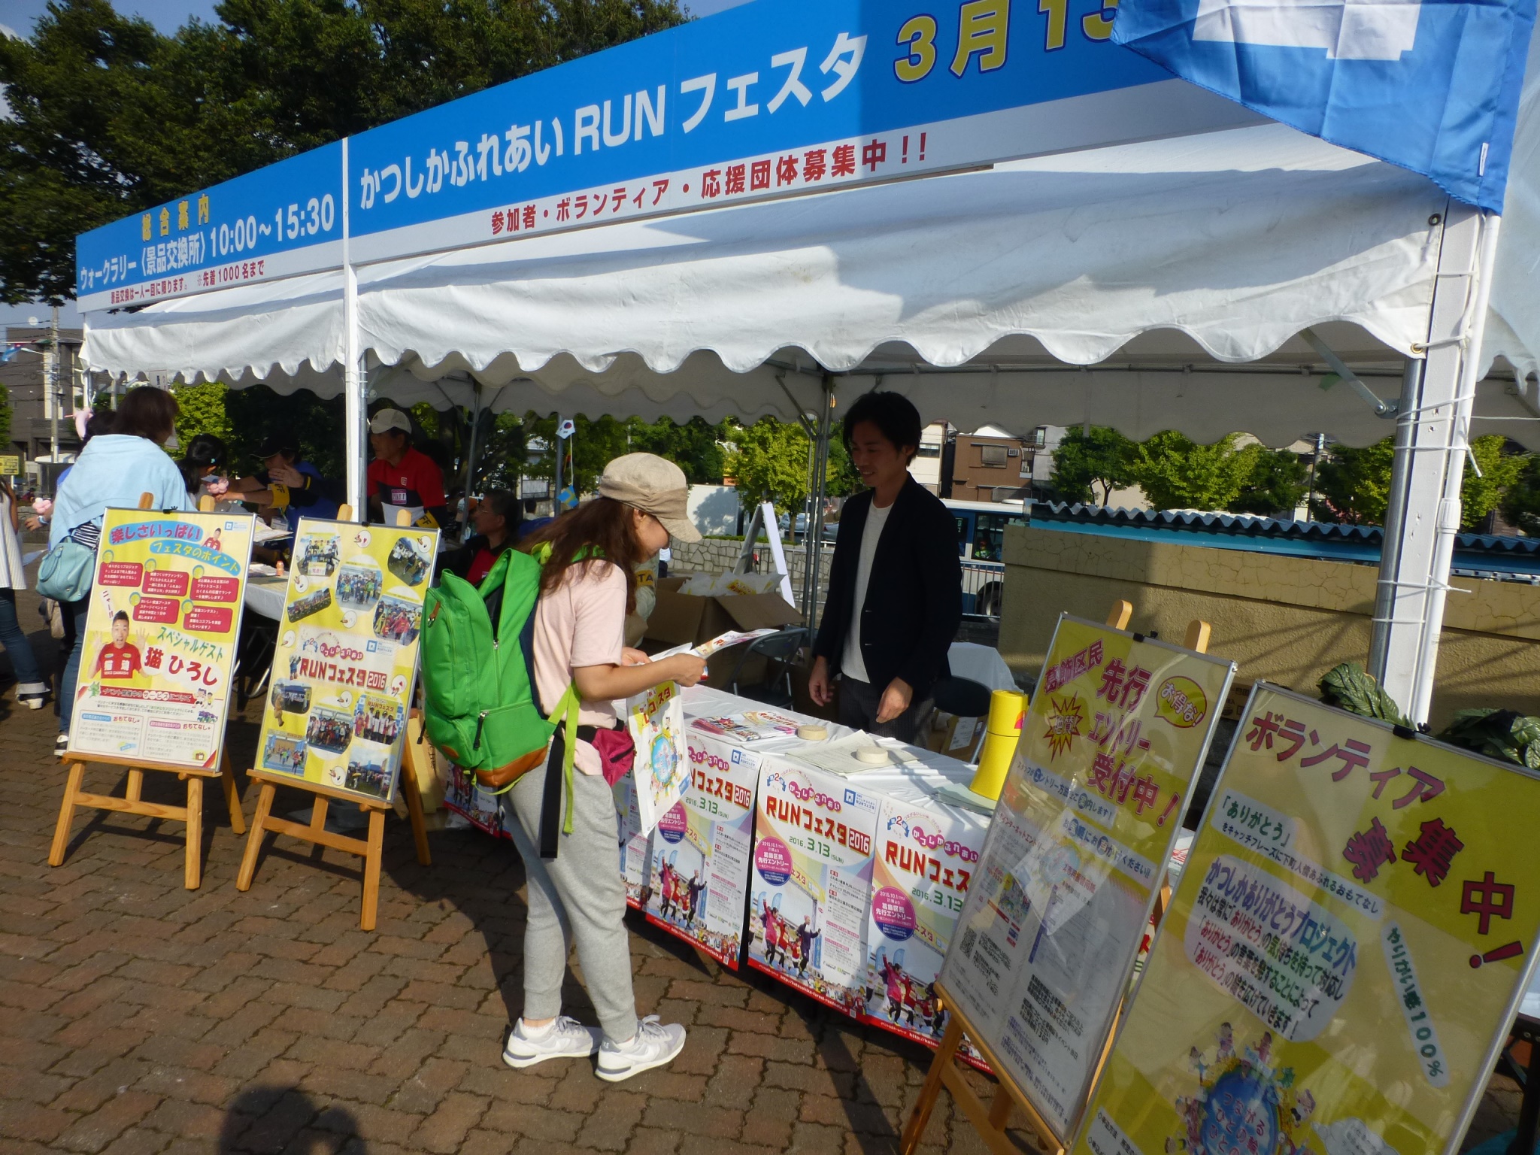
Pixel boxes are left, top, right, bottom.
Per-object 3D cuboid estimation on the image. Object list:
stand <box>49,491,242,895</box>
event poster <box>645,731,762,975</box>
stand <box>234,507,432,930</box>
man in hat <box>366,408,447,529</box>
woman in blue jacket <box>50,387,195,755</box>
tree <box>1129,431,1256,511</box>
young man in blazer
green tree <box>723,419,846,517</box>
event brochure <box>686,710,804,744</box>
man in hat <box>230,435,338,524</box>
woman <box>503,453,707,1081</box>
[{"bbox_3d":[-2.102,0.353,3.750,0.620,1.280,0.512,4,8,13],"label":"stand"},{"bbox_3d":[-0.197,0.754,3.046,0.420,0.594,0.010,10,5,43],"label":"event poster"},{"bbox_3d":[-1.370,0.411,3.564,0.620,1.280,0.523,6,8,25],"label":"stand"},{"bbox_3d":[-1.893,-0.046,5.550,0.520,1.630,0.420,8,9,35],"label":"man in hat"},{"bbox_3d":[-3.027,-0.039,4.972,0.560,1.660,0.480,4,7,9],"label":"woman in blue jacket"},{"bbox_3d":[12.761,-2.103,31.657,3.800,5.372,3.800,5,8,21],"label":"tree"},{"bbox_3d":[0.352,0.292,3.384,0.500,1.720,0.360,9,10,41],"label":"young man in blazer"},{"bbox_3d":[0.744,-3.729,35.679,4.100,5.030,4.100,3,7,1],"label":"green tree"},{"bbox_3d":[-0.072,0.439,3.283,0.320,0.015,0.280,10,10,43],"label":"event brochure"},{"bbox_3d":[-2.785,-0.085,6.199,0.620,1.460,0.520,-4,10,-44],"label":"man in hat"},{"bbox_3d":[-0.423,0.453,2.676,0.520,1.510,0.450,0,8,-18],"label":"woman"}]

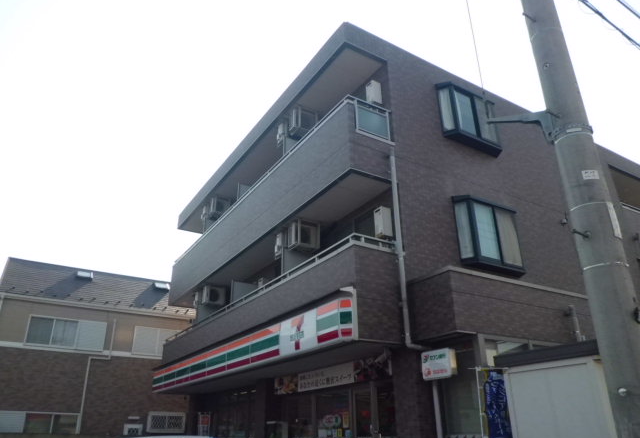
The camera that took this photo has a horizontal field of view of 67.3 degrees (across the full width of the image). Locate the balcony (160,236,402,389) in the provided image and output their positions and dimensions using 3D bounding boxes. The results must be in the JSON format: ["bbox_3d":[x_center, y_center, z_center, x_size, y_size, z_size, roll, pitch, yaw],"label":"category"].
[{"bbox_3d":[-1.926,3.066,12.056,1.109,1.752,10.974,13,-28,-30],"label":"balcony"}]

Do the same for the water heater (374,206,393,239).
[{"bbox_3d":[1.173,0.078,8.902,0.224,0.566,0.236,13,-28,-30],"label":"water heater"}]

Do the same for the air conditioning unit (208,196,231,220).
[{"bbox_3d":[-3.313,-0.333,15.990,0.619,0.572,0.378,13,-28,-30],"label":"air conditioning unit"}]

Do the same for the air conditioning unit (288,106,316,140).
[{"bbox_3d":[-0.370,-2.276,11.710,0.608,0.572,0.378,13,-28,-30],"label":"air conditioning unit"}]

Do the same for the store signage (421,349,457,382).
[{"bbox_3d":[1.868,2.278,7.518,0.130,0.431,0.602,13,-28,-30],"label":"store signage"}]

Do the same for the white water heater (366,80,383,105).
[{"bbox_3d":[1.133,-2.584,10.052,0.224,0.560,0.236,13,-28,-30],"label":"white water heater"}]

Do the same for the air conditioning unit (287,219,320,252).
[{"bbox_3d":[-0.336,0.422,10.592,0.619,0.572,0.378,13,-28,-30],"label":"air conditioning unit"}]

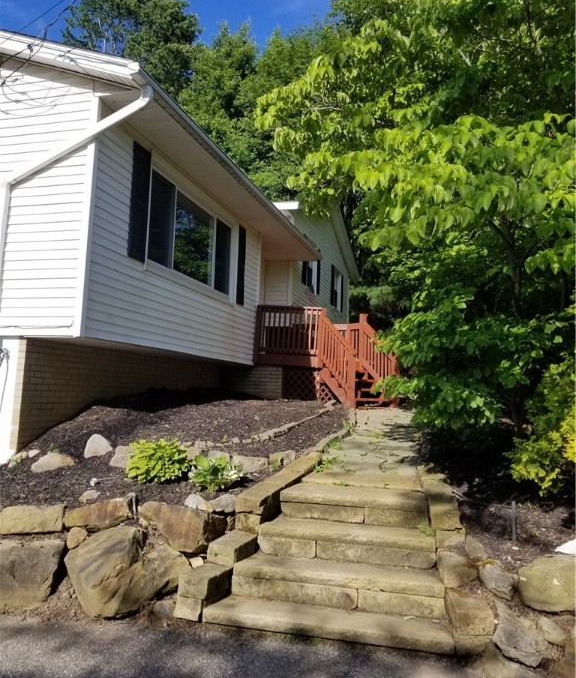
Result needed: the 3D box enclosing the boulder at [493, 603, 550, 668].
[{"bbox_3d":[1.429,1.808,3.530,0.330,0.270,0.300,1,-6,13],"label":"boulder"}]

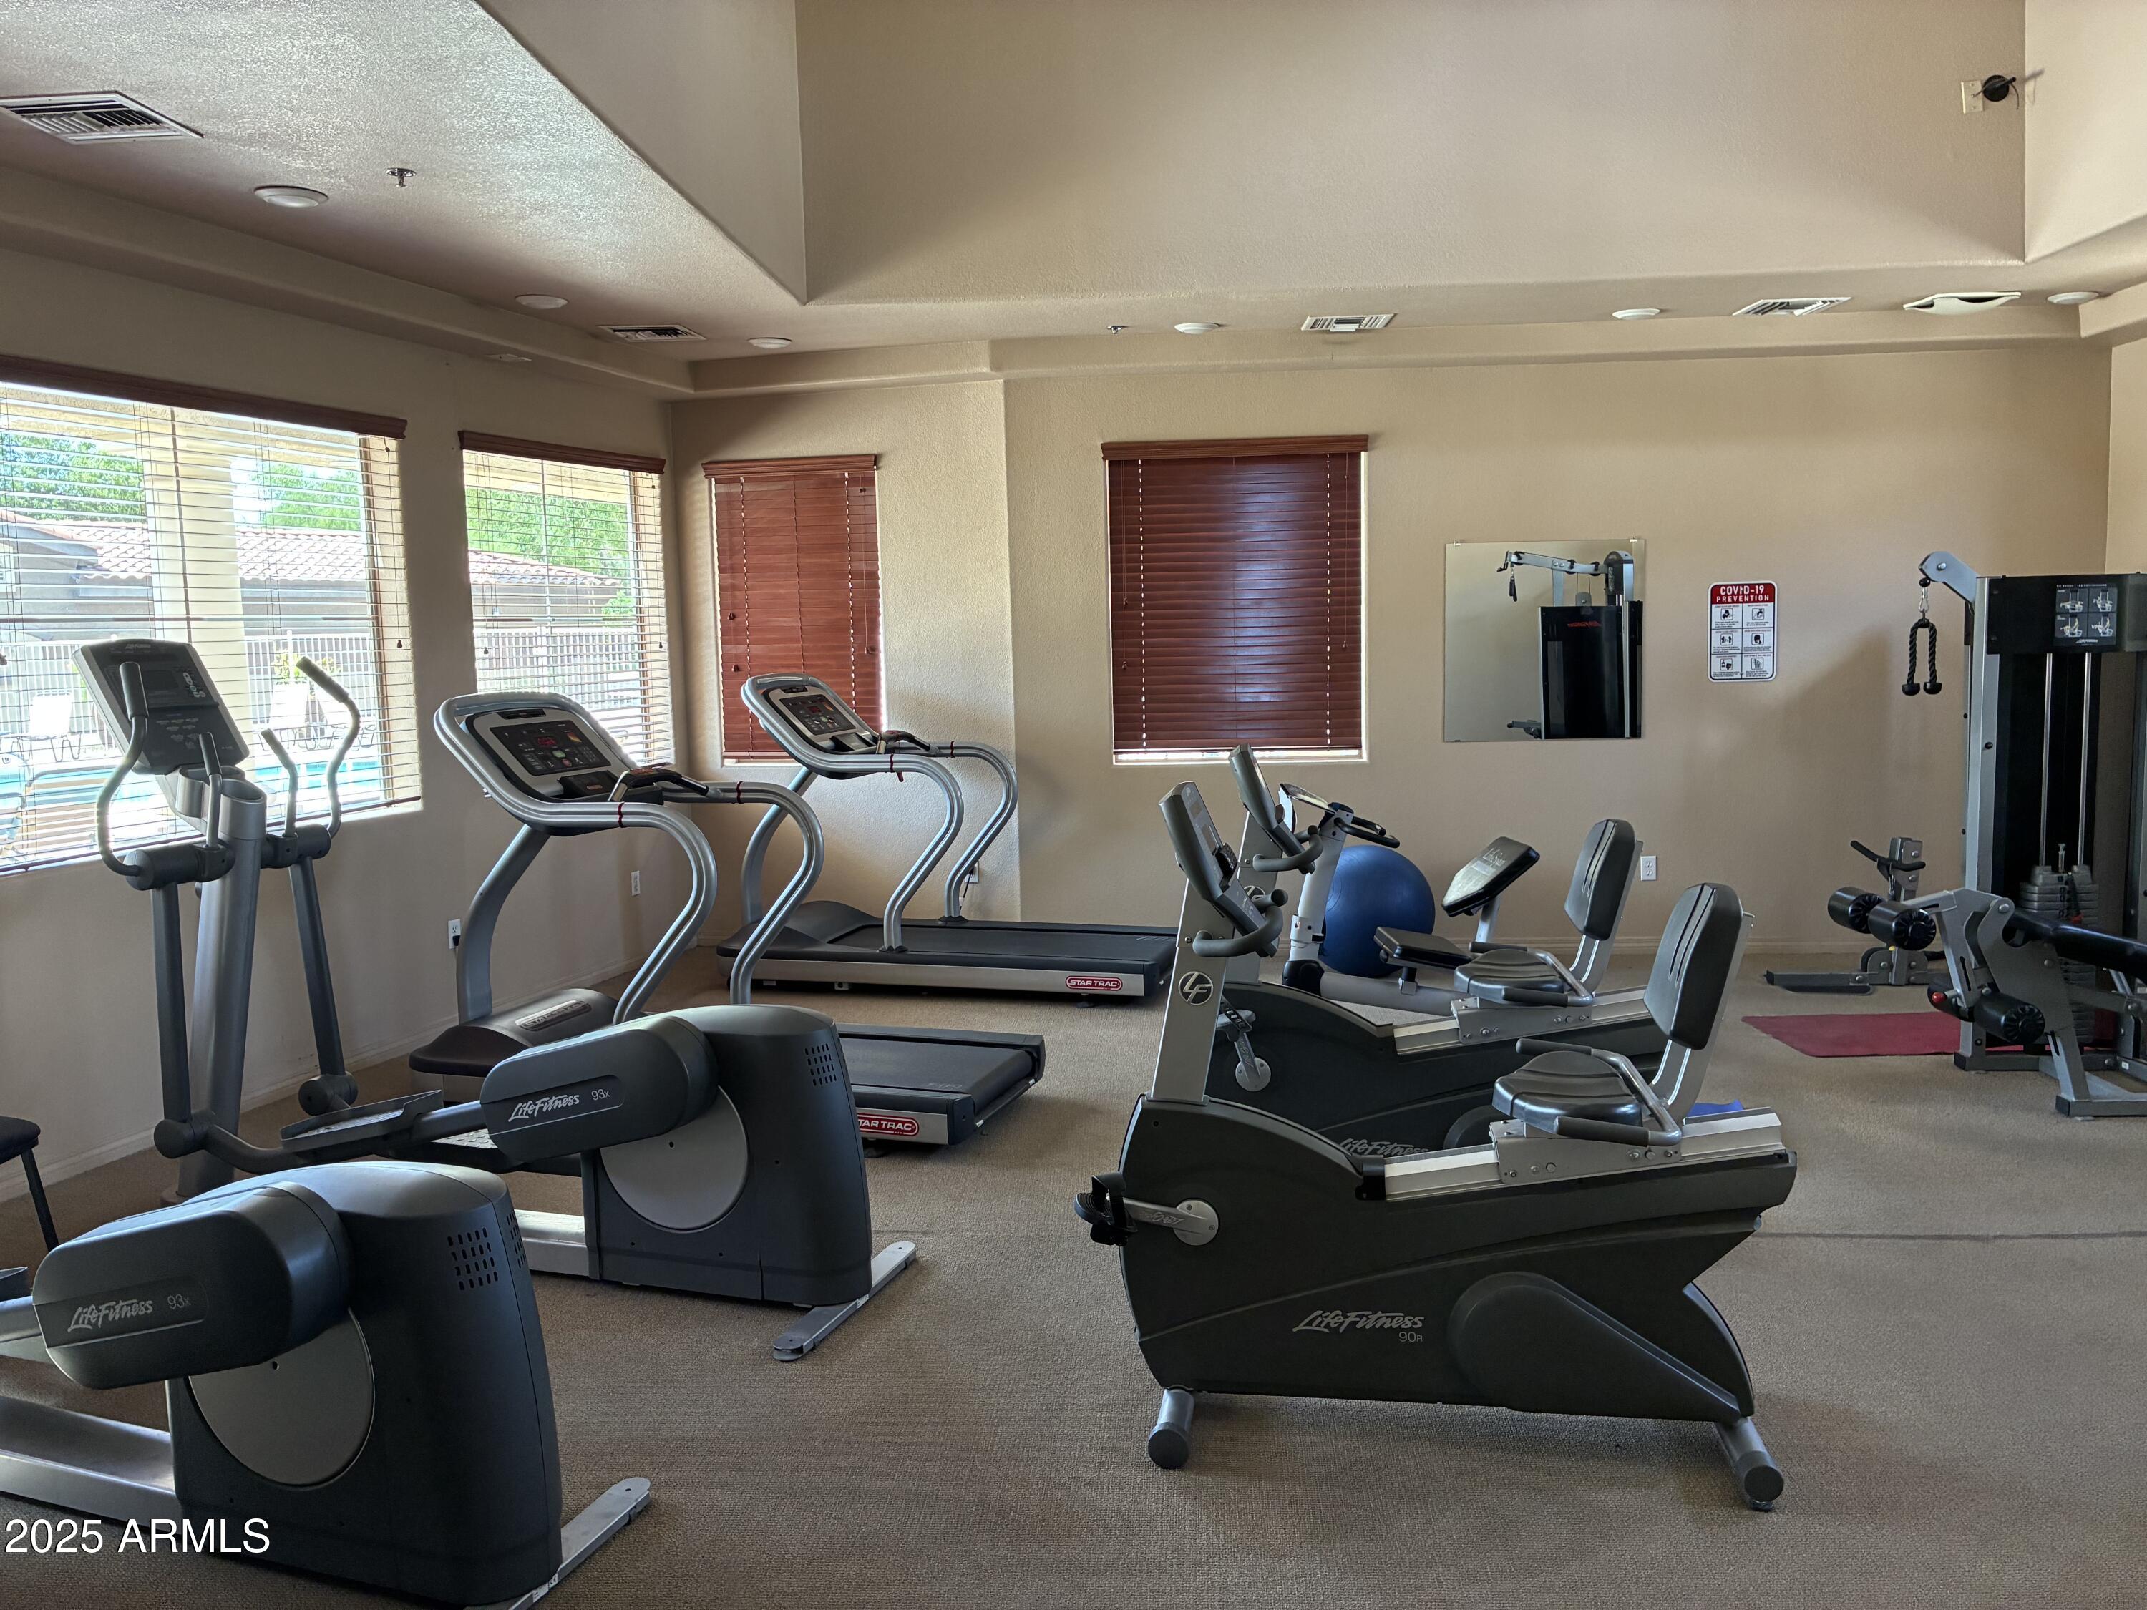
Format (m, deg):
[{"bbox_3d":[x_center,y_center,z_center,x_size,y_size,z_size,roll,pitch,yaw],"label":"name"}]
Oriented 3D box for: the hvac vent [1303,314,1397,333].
[{"bbox_3d":[1.167,-2.047,6.849,0.360,0.030,0.310,-1,6,3],"label":"hvac vent"}]

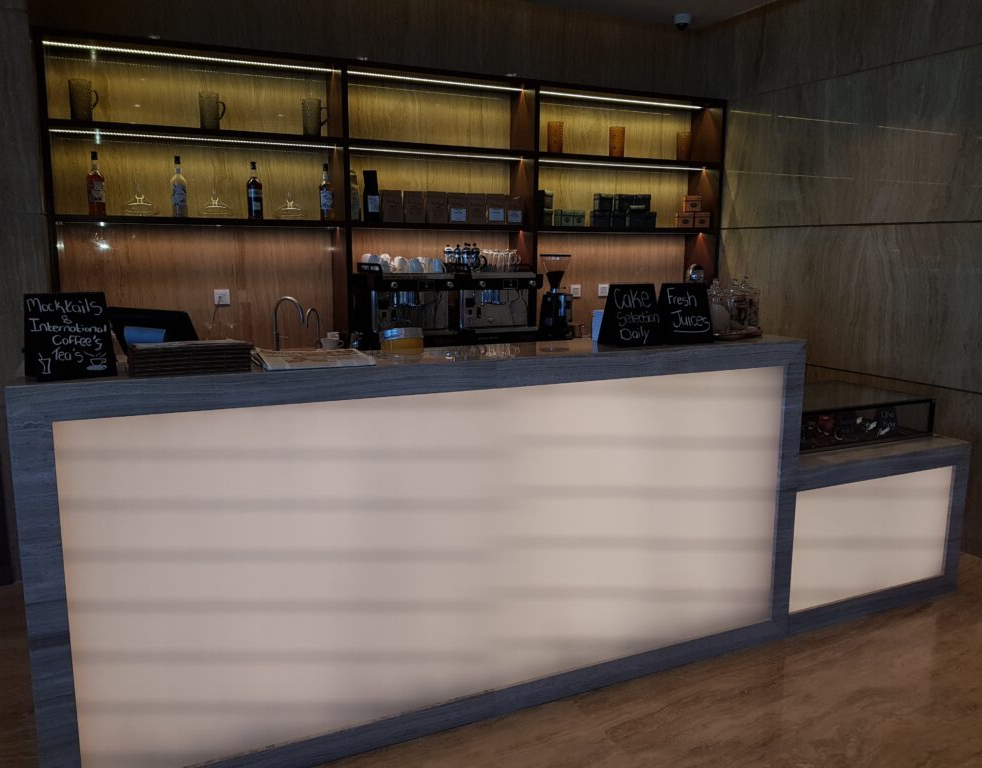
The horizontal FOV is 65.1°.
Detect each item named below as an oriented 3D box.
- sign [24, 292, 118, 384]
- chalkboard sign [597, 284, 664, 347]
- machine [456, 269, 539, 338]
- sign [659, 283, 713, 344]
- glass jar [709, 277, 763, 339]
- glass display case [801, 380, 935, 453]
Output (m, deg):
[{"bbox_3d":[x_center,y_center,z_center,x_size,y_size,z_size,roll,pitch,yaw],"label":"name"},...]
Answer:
[{"bbox_3d":[-1.071,-0.124,1.950,0.182,0.209,0.126,-8,13,-40],"label":"sign"},{"bbox_3d":[0.485,-0.238,2.654,0.188,0.209,0.123,-5,11,-27],"label":"chalkboard sign"},{"bbox_3d":[-0.046,-0.441,4.590,0.508,0.459,0.511,-4,10,-24],"label":"machine"},{"bbox_3d":[0.680,-0.251,2.734,0.197,0.209,0.118,-6,11,-31],"label":"sign"},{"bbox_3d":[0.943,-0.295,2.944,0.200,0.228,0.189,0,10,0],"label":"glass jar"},{"bbox_3d":[1.480,0.141,3.505,0.866,0.170,0.548,-4,10,-24],"label":"glass display case"}]

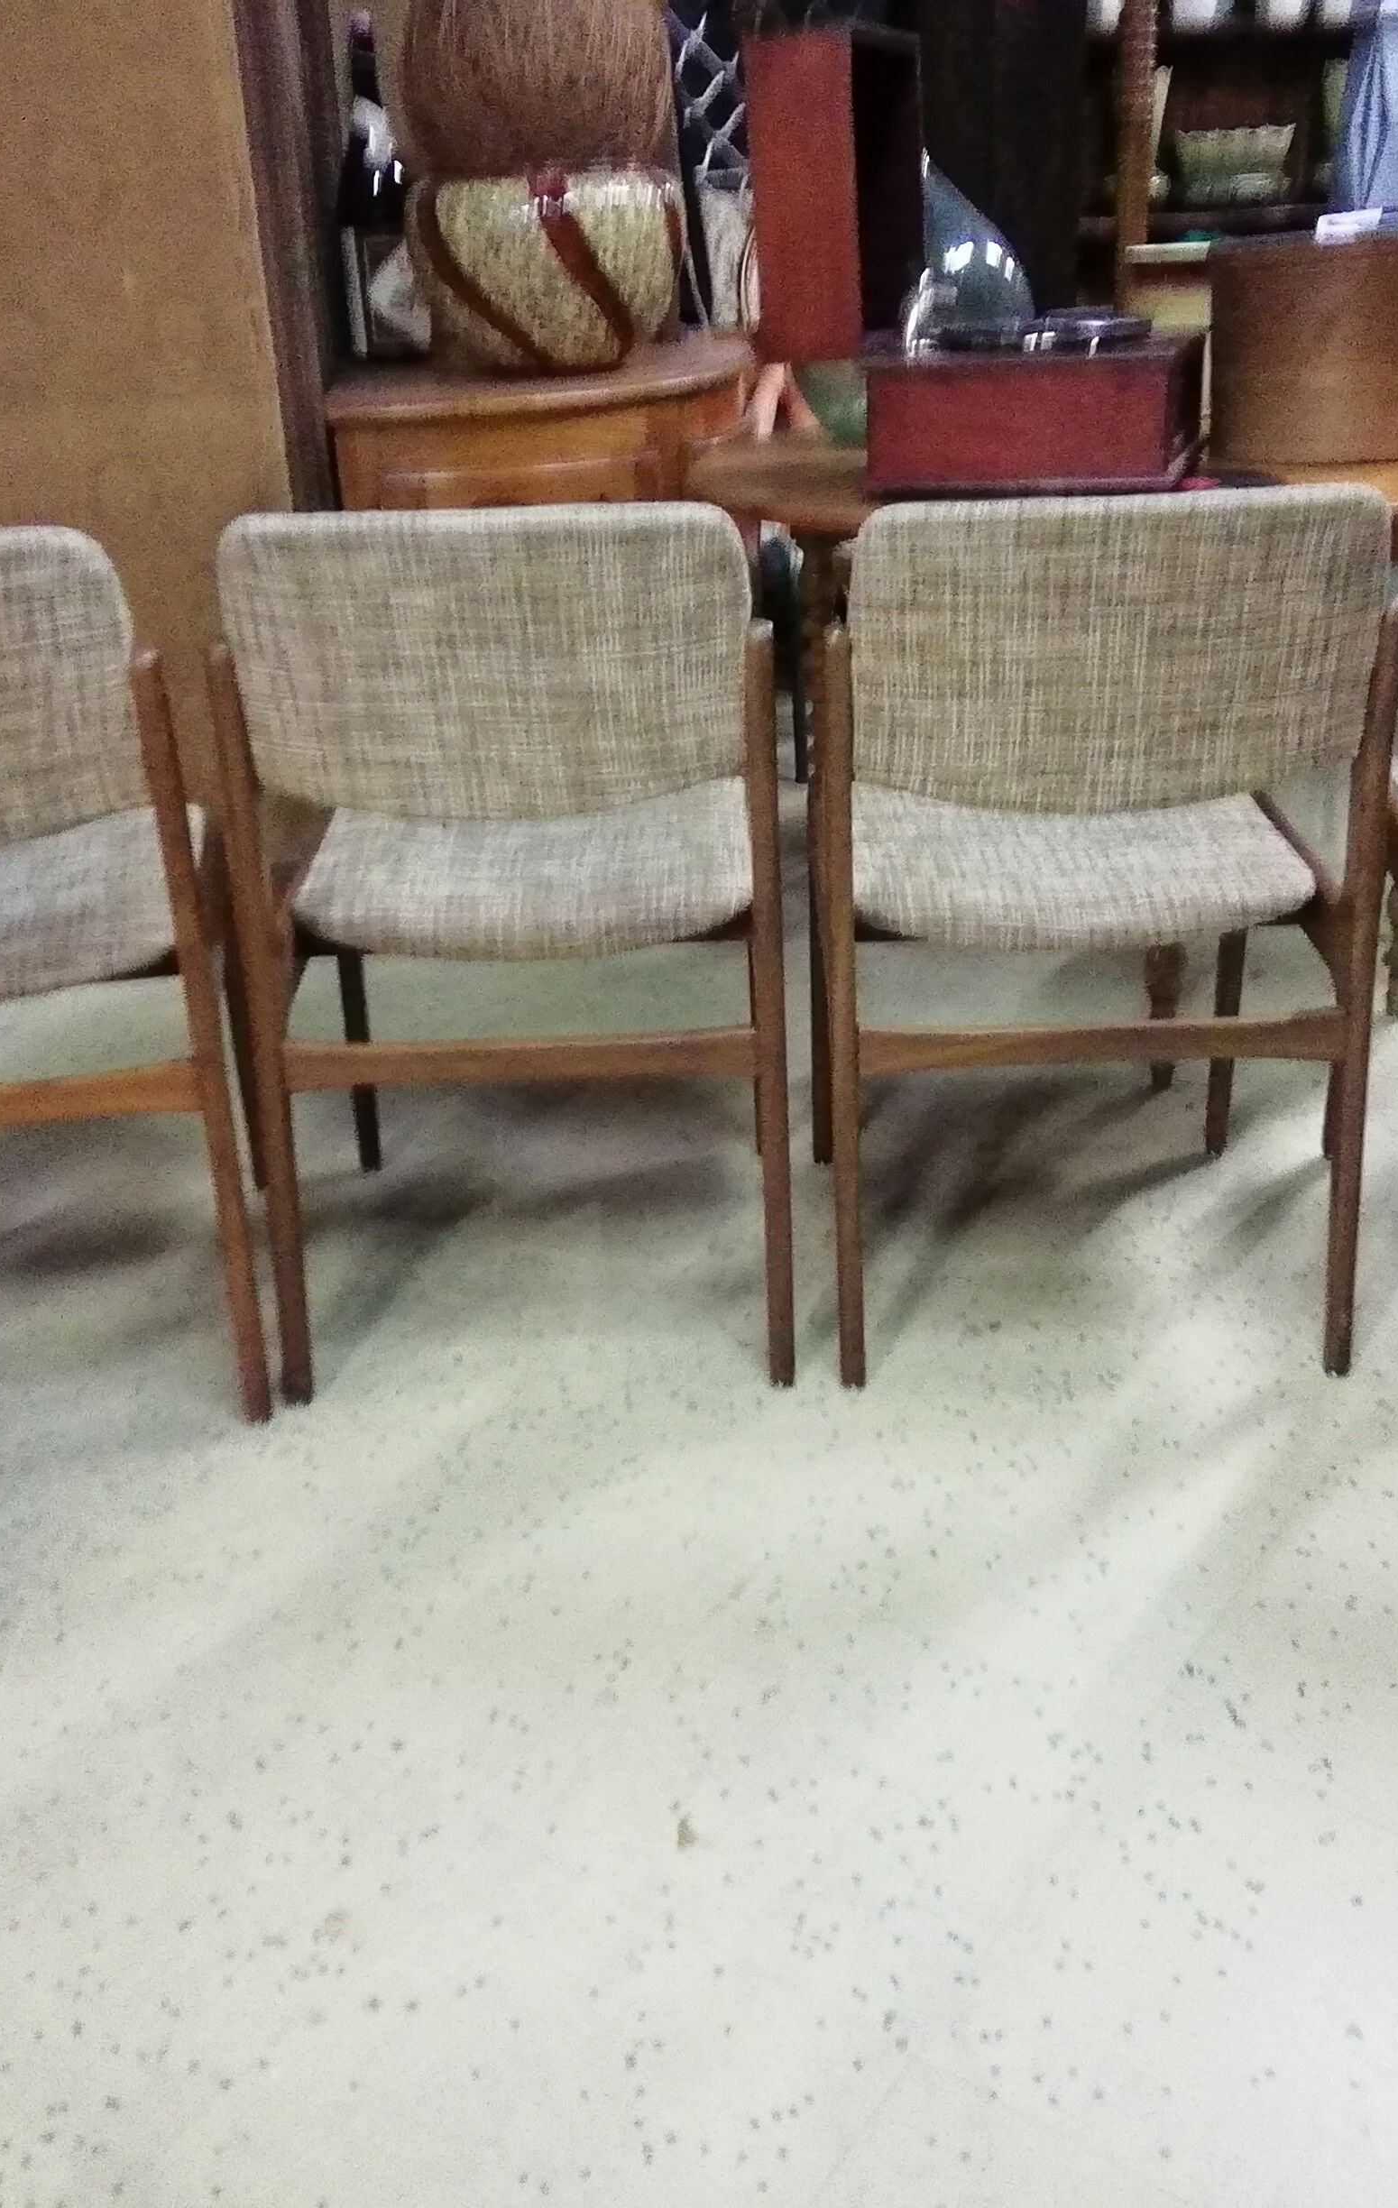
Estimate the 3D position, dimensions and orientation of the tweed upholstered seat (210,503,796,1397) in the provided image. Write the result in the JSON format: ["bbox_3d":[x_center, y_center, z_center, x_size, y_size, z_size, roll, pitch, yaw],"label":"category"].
[{"bbox_3d":[-0.162,-0.195,1.963,0.491,0.803,0.540,-2,24,1],"label":"tweed upholstered seat"}]

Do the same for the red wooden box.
[{"bbox_3d":[0.354,-0.751,2.200,0.323,0.136,0.288,3,25,11],"label":"red wooden box"}]

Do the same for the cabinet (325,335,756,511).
[{"bbox_3d":[-0.194,-0.663,3.023,0.596,0.778,0.626,-3,24,-3],"label":"cabinet"}]

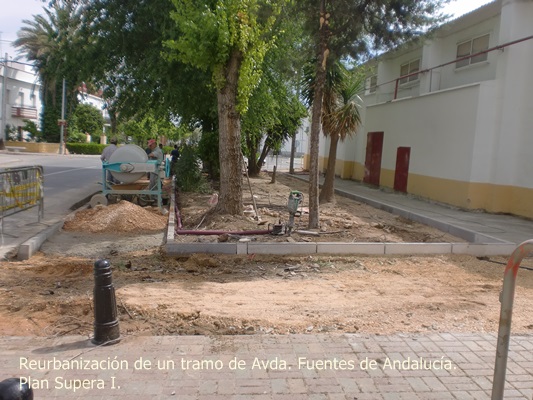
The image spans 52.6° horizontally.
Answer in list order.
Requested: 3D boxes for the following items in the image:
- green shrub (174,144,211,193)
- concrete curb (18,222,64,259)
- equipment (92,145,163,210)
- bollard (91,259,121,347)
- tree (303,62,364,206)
[{"bbox_3d":[-2.291,-0.975,16.689,1.120,1.470,1.100,1,6,-8],"label":"green shrub"},{"bbox_3d":[-3.437,0.591,8.383,0.140,0.210,2.400,0,6,-10],"label":"concrete curb"},{"bbox_3d":[-3.427,-0.582,13.338,1.700,1.500,1.150,0,6,-10],"label":"equipment"},{"bbox_3d":[-1.126,0.708,3.796,0.200,0.585,0.200,0,6,-17],"label":"bollard"},{"bbox_3d":[1.756,-1.769,14.125,1.580,3.650,1.500,2,5,7],"label":"tree"}]

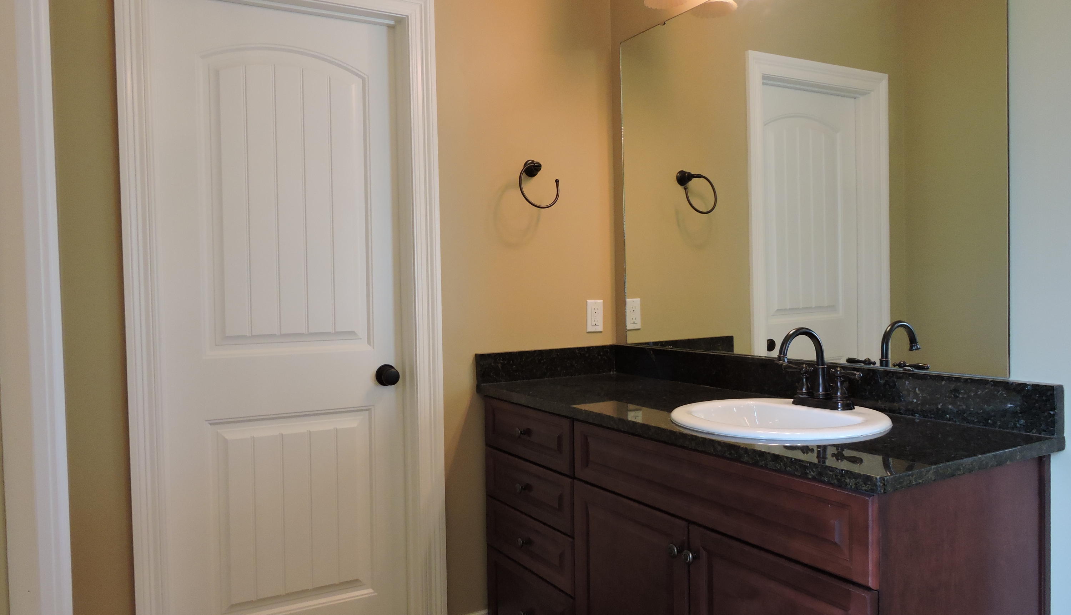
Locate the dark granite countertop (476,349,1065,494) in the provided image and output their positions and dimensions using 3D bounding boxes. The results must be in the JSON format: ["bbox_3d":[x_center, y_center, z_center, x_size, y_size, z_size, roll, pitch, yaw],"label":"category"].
[{"bbox_3d":[0.423,0.216,1.954,0.567,0.129,1.469,-2,2,-30],"label":"dark granite countertop"}]

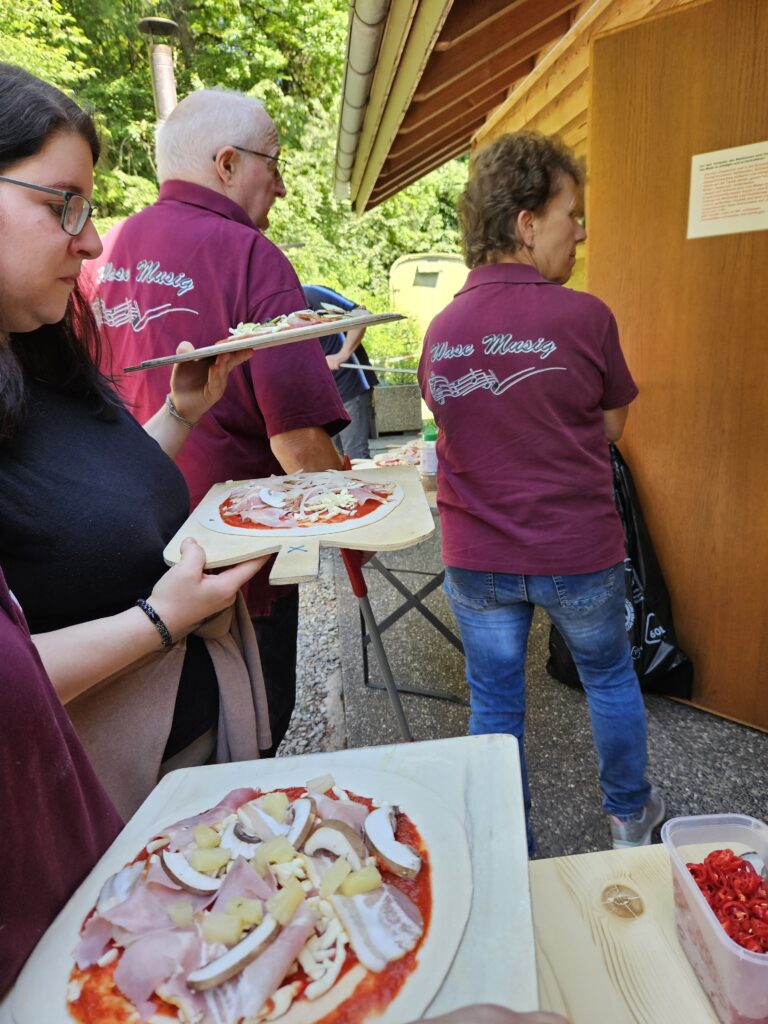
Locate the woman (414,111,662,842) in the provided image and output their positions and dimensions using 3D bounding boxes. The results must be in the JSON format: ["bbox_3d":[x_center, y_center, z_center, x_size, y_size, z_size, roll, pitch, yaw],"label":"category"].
[{"bbox_3d":[0.355,0.125,1.470,0.530,1.660,0.430,5,19,22],"label":"woman"}]

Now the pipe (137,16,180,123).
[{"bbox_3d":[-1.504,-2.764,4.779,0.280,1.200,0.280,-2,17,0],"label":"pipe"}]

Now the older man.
[{"bbox_3d":[-0.325,0.090,1.500,0.560,1.750,0.460,7,20,27],"label":"older man"}]

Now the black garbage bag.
[{"bbox_3d":[0.809,0.219,2.404,0.310,0.860,0.500,-15,21,-34],"label":"black garbage bag"}]

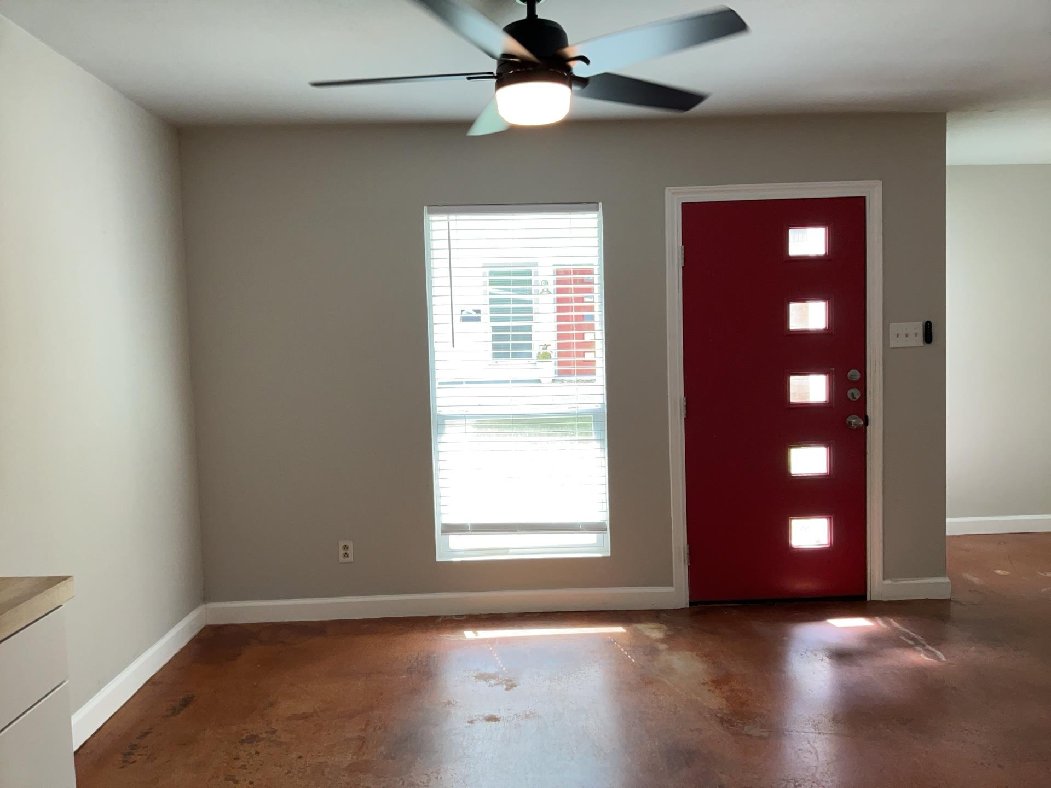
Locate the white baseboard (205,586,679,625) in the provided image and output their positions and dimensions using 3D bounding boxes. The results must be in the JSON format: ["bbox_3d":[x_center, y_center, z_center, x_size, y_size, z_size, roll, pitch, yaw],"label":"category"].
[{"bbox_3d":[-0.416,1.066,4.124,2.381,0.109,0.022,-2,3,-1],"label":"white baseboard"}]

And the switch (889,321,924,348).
[{"bbox_3d":[1.916,-0.297,4.112,0.171,0.122,0.019,-2,3,-1],"label":"switch"}]

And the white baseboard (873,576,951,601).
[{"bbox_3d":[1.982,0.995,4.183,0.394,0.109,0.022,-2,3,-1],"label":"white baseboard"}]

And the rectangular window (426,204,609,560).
[{"bbox_3d":[-0.032,-0.052,4.129,0.871,1.762,0.090,-2,3,-1],"label":"rectangular window"}]

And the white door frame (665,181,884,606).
[{"bbox_3d":[1.265,0.015,4.136,1.078,2.111,0.072,-2,3,-1],"label":"white door frame"}]

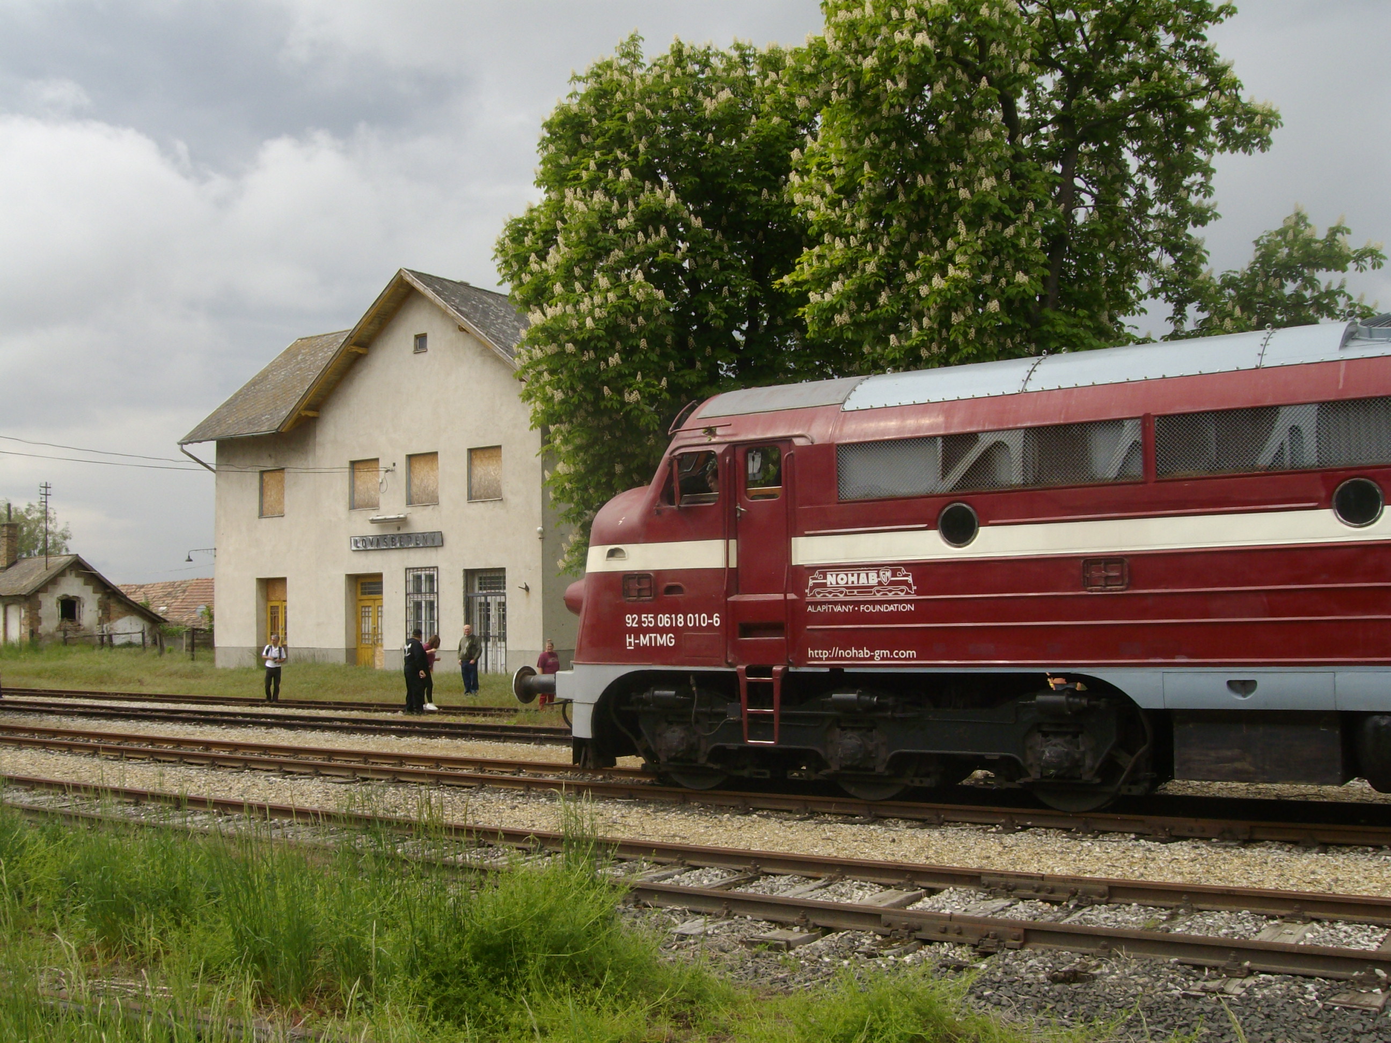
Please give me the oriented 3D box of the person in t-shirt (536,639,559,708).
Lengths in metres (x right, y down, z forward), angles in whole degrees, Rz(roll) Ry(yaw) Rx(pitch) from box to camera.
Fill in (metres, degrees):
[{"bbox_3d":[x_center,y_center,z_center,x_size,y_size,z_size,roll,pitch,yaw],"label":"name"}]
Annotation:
[{"bbox_3d":[-3.189,3.294,31.100,0.540,1.570,0.340,1,-5,-24],"label":"person in t-shirt"}]

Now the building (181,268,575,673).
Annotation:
[{"bbox_3d":[-7.792,-1.121,47.656,15.500,11.880,10.270,-3,-5,32],"label":"building"}]

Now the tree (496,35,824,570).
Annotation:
[{"bbox_3d":[-0.770,-3.844,34.969,8.600,15.720,8.600,-1,-4,0],"label":"tree"}]

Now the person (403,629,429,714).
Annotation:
[{"bbox_3d":[-5.803,3.110,30.000,0.380,1.770,0.550,3,-6,-41],"label":"person"}]

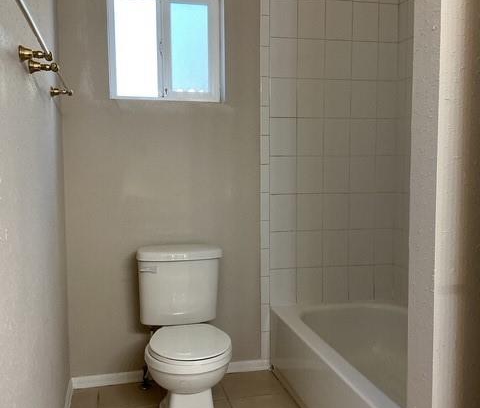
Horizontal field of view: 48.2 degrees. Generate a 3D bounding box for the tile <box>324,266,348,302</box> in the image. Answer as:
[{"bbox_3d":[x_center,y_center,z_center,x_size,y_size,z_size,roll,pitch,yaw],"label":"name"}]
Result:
[{"bbox_3d":[0.535,0.451,3.000,0.152,0.201,0.010,-2,6,-14],"label":"tile"}]

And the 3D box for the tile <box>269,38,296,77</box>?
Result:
[{"bbox_3d":[0.228,-0.765,2.811,0.152,0.203,0.010,-2,6,-13],"label":"tile"}]

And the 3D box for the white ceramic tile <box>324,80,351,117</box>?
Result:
[{"bbox_3d":[0.528,-0.570,2.899,0.151,0.202,0.009,-1,5,-13],"label":"white ceramic tile"}]

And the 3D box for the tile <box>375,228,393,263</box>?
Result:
[{"bbox_3d":[0.817,0.240,3.058,0.117,0.203,0.010,-2,6,-13],"label":"tile"}]

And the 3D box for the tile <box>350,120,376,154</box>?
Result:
[{"bbox_3d":[0.679,-0.369,2.952,0.151,0.202,0.009,-1,5,-13],"label":"tile"}]

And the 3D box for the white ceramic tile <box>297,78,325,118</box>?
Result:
[{"bbox_3d":[0.374,-0.562,2.841,0.150,0.201,0.010,-2,6,-13],"label":"white ceramic tile"}]

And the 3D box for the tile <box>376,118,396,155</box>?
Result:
[{"bbox_3d":[0.813,-0.373,2.991,0.117,0.203,0.010,-2,6,-13],"label":"tile"}]

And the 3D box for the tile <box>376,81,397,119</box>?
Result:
[{"bbox_3d":[0.803,-0.573,2.942,0.117,0.201,0.010,-2,6,-13],"label":"tile"}]

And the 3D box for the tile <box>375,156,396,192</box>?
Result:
[{"bbox_3d":[0.820,-0.167,3.029,0.120,0.203,0.010,-1,5,-12],"label":"tile"}]

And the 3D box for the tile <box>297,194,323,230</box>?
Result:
[{"bbox_3d":[0.380,0.043,2.934,0.152,0.203,0.010,-2,6,-13],"label":"tile"}]

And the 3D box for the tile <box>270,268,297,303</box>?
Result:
[{"bbox_3d":[0.235,0.449,2.923,0.151,0.195,0.009,-1,5,-13],"label":"tile"}]

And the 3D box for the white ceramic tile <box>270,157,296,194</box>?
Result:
[{"bbox_3d":[0.233,-0.152,2.877,0.151,0.203,0.010,-2,6,-13],"label":"white ceramic tile"}]

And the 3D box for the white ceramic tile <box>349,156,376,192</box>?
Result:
[{"bbox_3d":[0.682,-0.165,2.982,0.151,0.203,0.010,-2,6,-13],"label":"white ceramic tile"}]

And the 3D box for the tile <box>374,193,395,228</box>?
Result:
[{"bbox_3d":[0.820,0.036,3.047,0.120,0.203,0.010,-1,5,-12],"label":"tile"}]

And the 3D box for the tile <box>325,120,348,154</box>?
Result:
[{"bbox_3d":[0.524,-0.363,2.895,0.150,0.201,0.010,-2,6,-13],"label":"tile"}]

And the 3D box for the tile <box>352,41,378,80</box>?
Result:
[{"bbox_3d":[0.677,-0.778,2.915,0.151,0.202,0.009,-1,5,-13],"label":"tile"}]

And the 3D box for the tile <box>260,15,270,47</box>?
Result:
[{"bbox_3d":[0.130,-0.892,2.776,0.049,0.152,0.010,-2,6,-13],"label":"tile"}]

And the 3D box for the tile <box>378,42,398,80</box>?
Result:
[{"bbox_3d":[0.812,-0.782,2.947,0.117,0.203,0.010,-2,6,-13],"label":"tile"}]

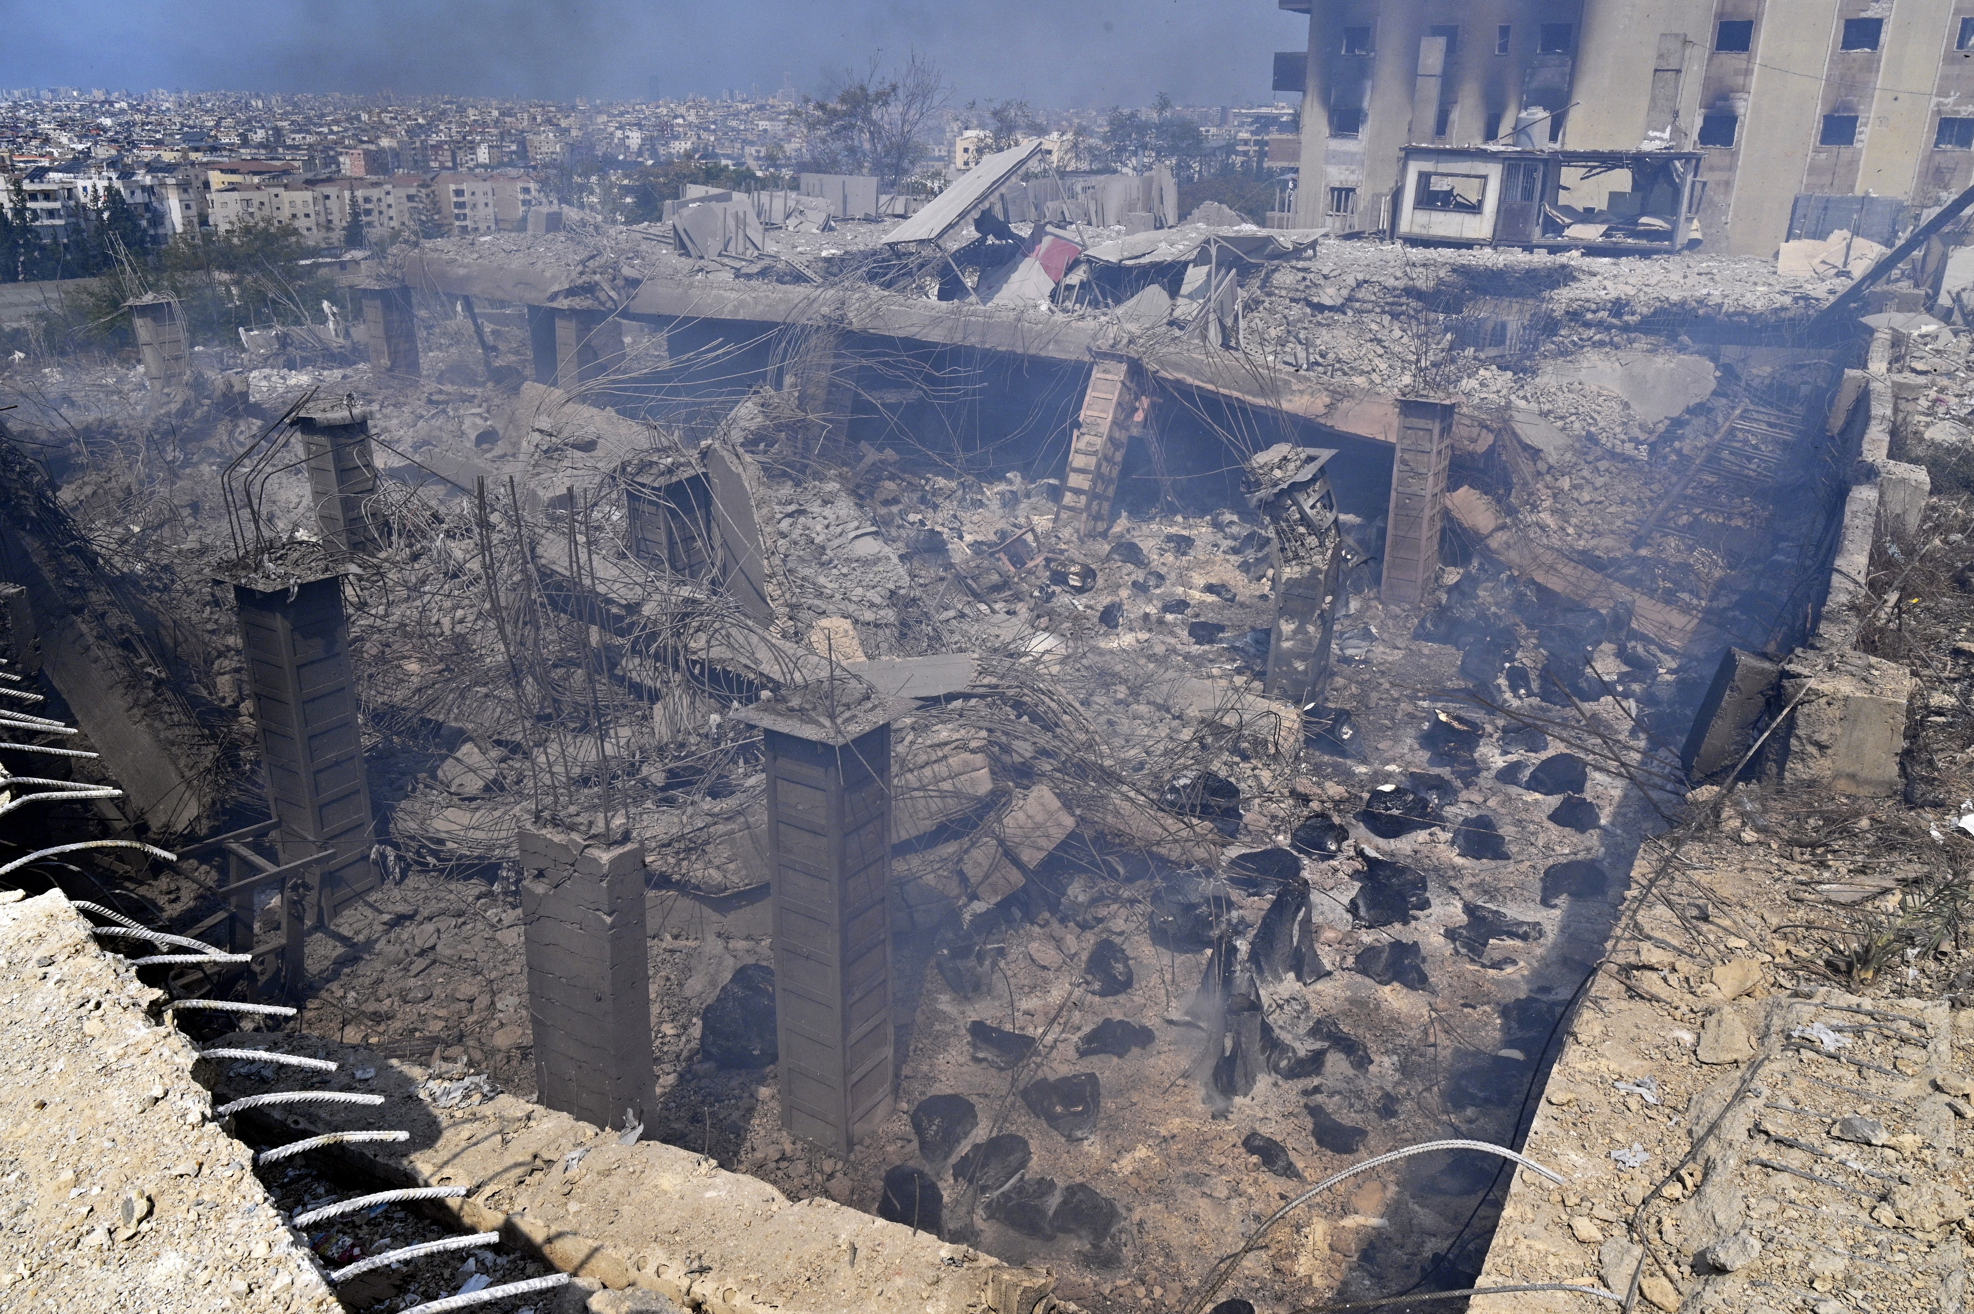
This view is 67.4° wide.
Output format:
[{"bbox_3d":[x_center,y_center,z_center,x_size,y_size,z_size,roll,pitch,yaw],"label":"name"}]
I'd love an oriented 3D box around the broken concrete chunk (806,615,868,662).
[{"bbox_3d":[-1.829,-0.141,18.000,0.720,0.620,0.500,-1,21,-6],"label":"broken concrete chunk"}]

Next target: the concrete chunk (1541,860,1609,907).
[{"bbox_3d":[6.154,2.417,15.516,0.650,0.330,0.460,10,22,23],"label":"concrete chunk"}]

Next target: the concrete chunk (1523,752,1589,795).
[{"bbox_3d":[6.750,1.381,17.549,0.750,0.470,0.580,10,22,23],"label":"concrete chunk"}]

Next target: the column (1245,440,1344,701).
[{"bbox_3d":[4.263,-1.095,20.663,0.819,3.315,0.780,13,24,29],"label":"column"}]

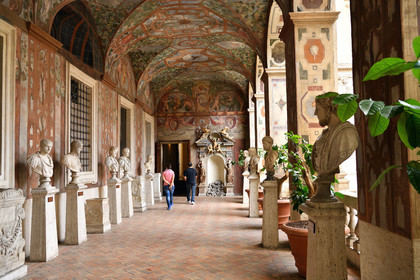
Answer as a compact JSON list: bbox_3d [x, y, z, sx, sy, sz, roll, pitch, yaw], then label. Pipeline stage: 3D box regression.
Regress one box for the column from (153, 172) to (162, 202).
[{"bbox_3d":[-2.496,2.186,17.577,0.500,1.242,0.450,-1,-4,3],"label":"column"}]

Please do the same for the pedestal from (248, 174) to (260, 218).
[{"bbox_3d":[1.301,1.713,11.182,0.310,1.169,0.420,-1,-4,3],"label":"pedestal"}]

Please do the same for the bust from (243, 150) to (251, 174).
[{"bbox_3d":[1.472,0.871,14.947,0.360,0.880,0.520,-1,-4,2],"label":"bust"}]

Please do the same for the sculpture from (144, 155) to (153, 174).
[{"bbox_3d":[-2.515,1.039,15.531,0.330,0.820,0.520,-1,-4,2],"label":"sculpture"}]

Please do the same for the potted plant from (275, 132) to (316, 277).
[{"bbox_3d":[1.360,0.885,5.043,0.980,1.967,0.950,-1,-4,3],"label":"potted plant"}]

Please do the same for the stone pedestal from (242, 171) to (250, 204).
[{"bbox_3d":[1.471,1.943,14.860,0.340,1.270,0.430,-1,-4,2],"label":"stone pedestal"}]

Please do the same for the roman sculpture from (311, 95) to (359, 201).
[{"bbox_3d":[1.060,0.061,3.177,0.310,0.924,0.520,-1,-4,0],"label":"roman sculpture"}]

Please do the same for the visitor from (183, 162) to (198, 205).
[{"bbox_3d":[-0.791,1.796,15.463,0.560,1.720,0.420,-1,-4,2],"label":"visitor"}]

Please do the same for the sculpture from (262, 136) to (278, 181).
[{"bbox_3d":[1.142,0.362,7.295,0.300,0.865,0.460,-1,-4,-5],"label":"sculpture"}]

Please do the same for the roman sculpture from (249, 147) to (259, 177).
[{"bbox_3d":[1.283,0.675,11.254,0.300,0.911,0.480,-1,-4,-2],"label":"roman sculpture"}]

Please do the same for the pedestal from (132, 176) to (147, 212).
[{"bbox_3d":[-2.578,1.943,13.492,0.440,1.240,0.520,-1,-4,2],"label":"pedestal"}]

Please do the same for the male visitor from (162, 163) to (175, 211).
[{"bbox_3d":[-1.529,1.729,14.044,0.460,1.700,0.450,-1,-4,2],"label":"male visitor"}]

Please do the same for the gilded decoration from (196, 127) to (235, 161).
[{"bbox_3d":[0.237,0.209,19.491,1.950,1.722,0.500,-1,-4,3],"label":"gilded decoration"}]

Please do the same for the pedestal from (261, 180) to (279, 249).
[{"bbox_3d":[1.196,1.483,7.560,0.330,1.275,0.420,-1,-4,2],"label":"pedestal"}]

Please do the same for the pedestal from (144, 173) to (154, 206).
[{"bbox_3d":[-2.455,2.046,15.235,0.310,1.196,0.440,-1,-4,3],"label":"pedestal"}]

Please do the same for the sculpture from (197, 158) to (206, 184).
[{"bbox_3d":[-0.441,1.654,19.373,0.480,1.283,0.400,-1,-4,3],"label":"sculpture"}]

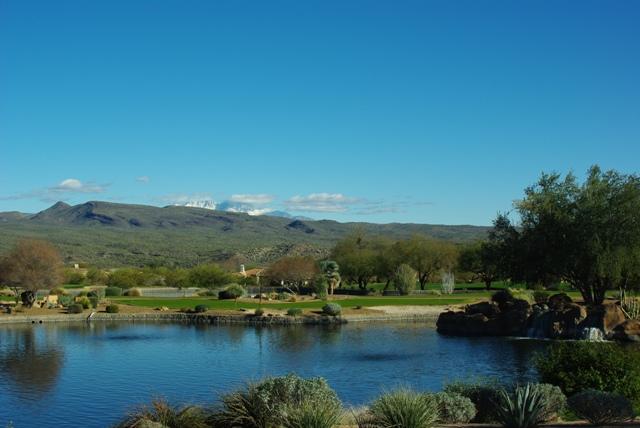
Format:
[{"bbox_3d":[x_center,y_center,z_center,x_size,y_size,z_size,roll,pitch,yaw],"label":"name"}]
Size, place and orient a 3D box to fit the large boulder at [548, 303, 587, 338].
[{"bbox_3d":[14.009,6.028,42.300,2.151,2.038,1.828,0,-3,0],"label":"large boulder"}]

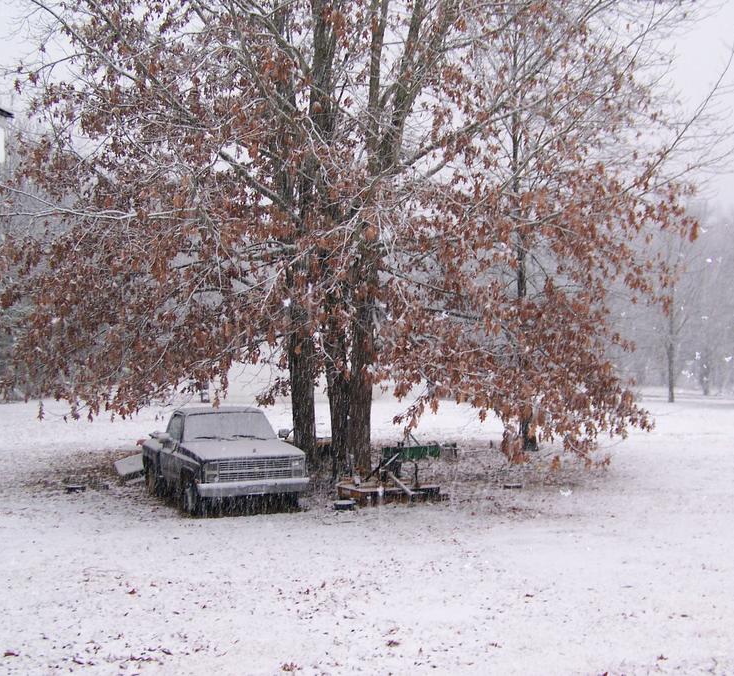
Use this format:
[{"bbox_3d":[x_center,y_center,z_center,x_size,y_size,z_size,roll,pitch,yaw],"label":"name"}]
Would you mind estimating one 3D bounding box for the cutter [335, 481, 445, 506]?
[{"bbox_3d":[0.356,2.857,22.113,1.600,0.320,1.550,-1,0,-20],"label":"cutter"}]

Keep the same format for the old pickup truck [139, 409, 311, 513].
[{"bbox_3d":[-2.814,2.190,22.240,2.040,1.760,4.920,-1,0,-22],"label":"old pickup truck"}]

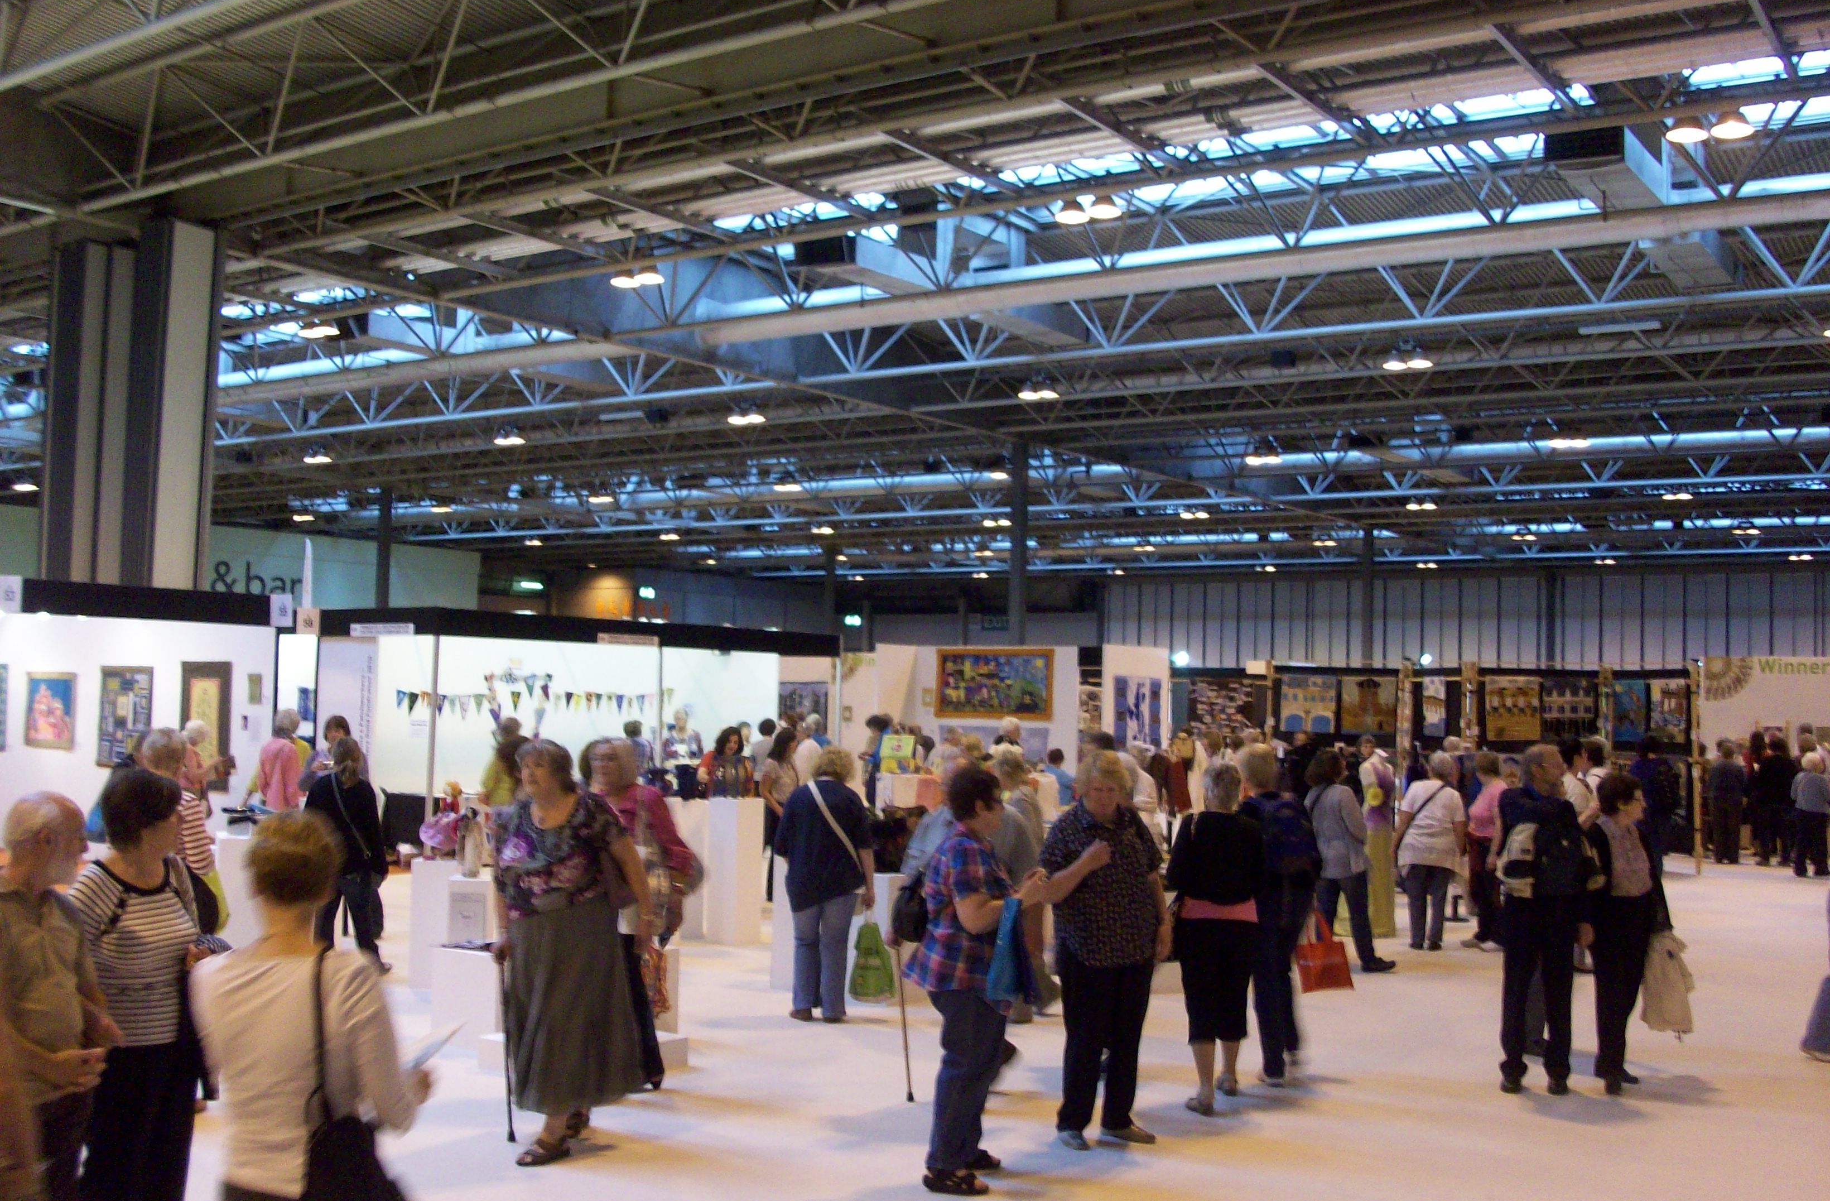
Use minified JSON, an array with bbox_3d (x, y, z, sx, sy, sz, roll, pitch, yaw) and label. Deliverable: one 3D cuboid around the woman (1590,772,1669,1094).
[{"bbox_3d":[3.528,1.627,8.914,0.430,1.540,0.340,3,-4,-33],"label":"woman"}]

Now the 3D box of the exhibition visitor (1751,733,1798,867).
[{"bbox_3d":[10.931,2.512,22.817,0.480,1.680,0.360,1,-3,12],"label":"exhibition visitor"}]

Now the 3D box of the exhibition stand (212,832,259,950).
[{"bbox_3d":[-4.148,1.926,11.212,0.420,0.900,0.420,3,-4,-24],"label":"exhibition stand"}]

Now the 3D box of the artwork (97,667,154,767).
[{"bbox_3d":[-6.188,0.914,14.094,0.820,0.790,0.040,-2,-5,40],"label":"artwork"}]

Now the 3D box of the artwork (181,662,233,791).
[{"bbox_3d":[-5.443,0.962,13.801,0.610,0.970,0.030,-1,-4,32],"label":"artwork"}]

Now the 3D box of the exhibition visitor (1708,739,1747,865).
[{"bbox_3d":[11.508,2.833,25.457,0.500,1.713,0.350,0,-4,19],"label":"exhibition visitor"}]

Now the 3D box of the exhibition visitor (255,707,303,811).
[{"bbox_3d":[-4.325,1.586,12.145,0.410,1.691,0.310,1,-4,7],"label":"exhibition visitor"}]

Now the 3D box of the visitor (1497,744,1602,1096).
[{"bbox_3d":[3.137,1.564,8.947,0.490,1.693,0.410,-1,-4,31],"label":"visitor"}]

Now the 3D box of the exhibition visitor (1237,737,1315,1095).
[{"bbox_3d":[1.831,1.556,9.066,0.440,1.658,0.420,3,-4,-22],"label":"exhibition visitor"}]

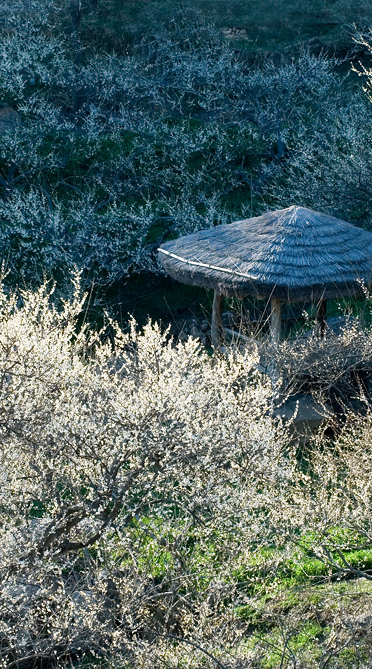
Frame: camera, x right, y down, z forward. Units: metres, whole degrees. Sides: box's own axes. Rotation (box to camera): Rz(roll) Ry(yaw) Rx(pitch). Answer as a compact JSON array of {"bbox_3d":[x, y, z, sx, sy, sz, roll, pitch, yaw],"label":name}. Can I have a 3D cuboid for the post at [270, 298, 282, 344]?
[{"bbox_3d":[1.600,0.104,38.336,0.200,1.600,0.200,0,15,0],"label":"post"}]

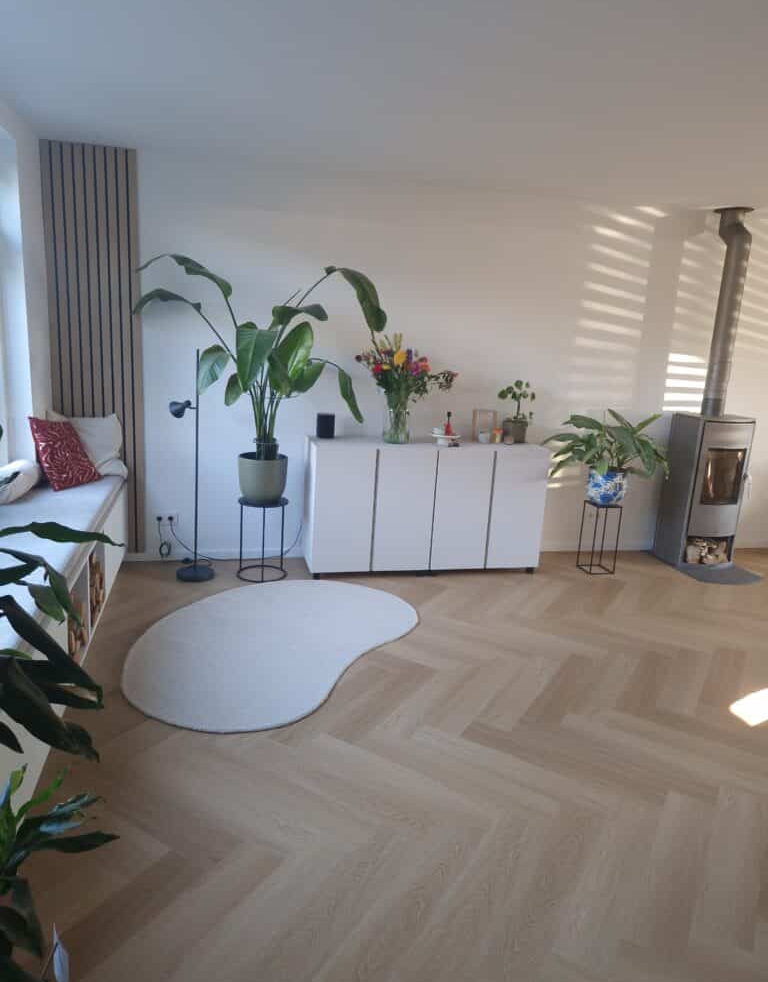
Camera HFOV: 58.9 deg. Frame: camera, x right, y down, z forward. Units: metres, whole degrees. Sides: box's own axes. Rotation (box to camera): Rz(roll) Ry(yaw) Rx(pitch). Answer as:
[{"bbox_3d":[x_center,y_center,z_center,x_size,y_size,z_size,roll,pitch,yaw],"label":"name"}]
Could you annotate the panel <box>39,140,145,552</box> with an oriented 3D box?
[{"bbox_3d":[-1.777,-0.799,4.208,0.520,2.465,0.025,0,13,-14],"label":"panel"}]

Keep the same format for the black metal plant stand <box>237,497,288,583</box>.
[{"bbox_3d":[-0.783,0.309,4.409,0.320,0.488,0.320,0,13,-14],"label":"black metal plant stand"}]

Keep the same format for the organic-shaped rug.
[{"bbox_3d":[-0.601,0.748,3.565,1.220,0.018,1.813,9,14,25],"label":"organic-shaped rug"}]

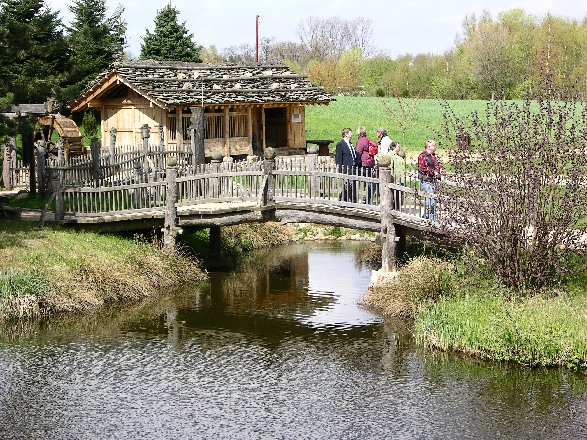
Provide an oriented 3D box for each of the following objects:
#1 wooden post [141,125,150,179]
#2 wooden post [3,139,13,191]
[{"bbox_3d":[-4.309,-1.969,46.000,0.240,1.634,0.240,0,6,0],"label":"wooden post"},{"bbox_3d":[-8.059,-1.535,44.400,0.230,1.408,0.230,0,6,0],"label":"wooden post"}]

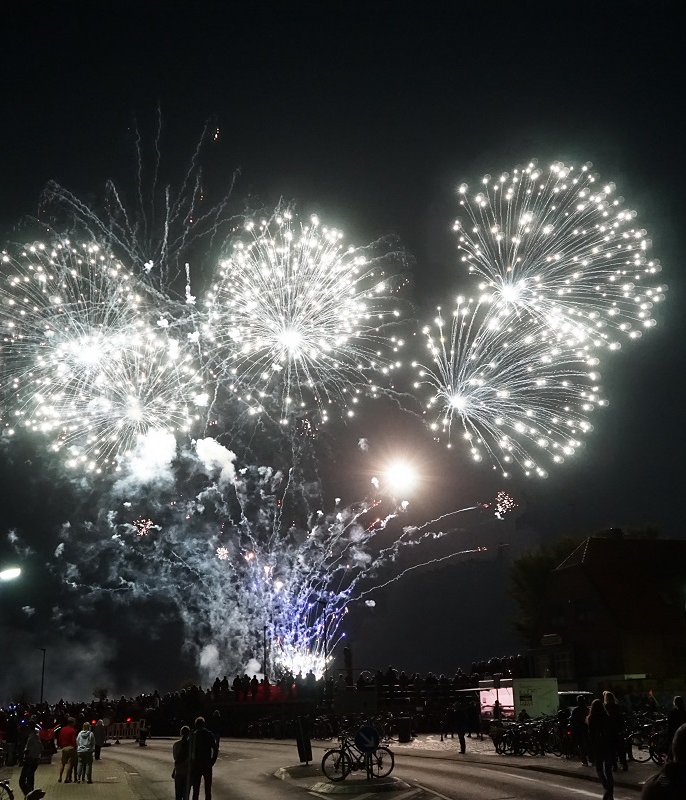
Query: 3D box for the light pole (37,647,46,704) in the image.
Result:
[{"bbox_3d":[-27.599,26.063,85.000,0.700,7.000,0.250,-4,-18,5],"label":"light pole"}]

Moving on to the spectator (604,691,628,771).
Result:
[{"bbox_3d":[6.198,7.541,21.300,0.500,1.740,0.380,1,-18,-8],"label":"spectator"}]

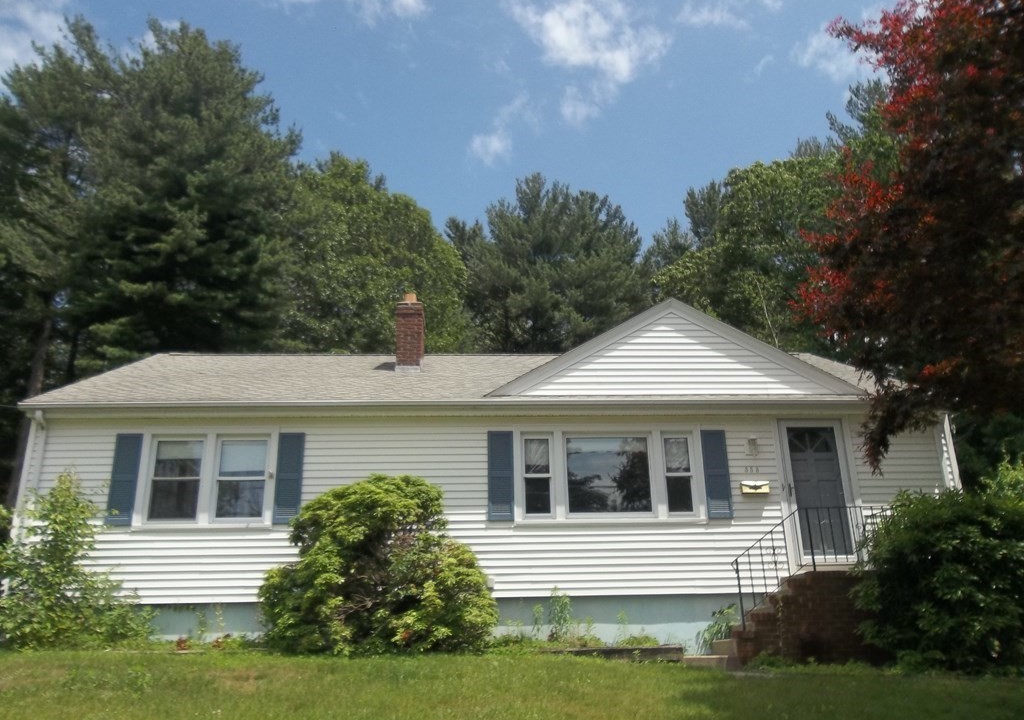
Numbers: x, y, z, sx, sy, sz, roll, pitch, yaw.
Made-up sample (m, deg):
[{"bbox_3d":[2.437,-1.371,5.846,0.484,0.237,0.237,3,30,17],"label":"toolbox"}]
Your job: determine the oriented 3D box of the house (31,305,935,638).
[{"bbox_3d":[-0.291,2.258,15.164,13.450,5.970,8.500,0,-19,-3],"label":"house"}]

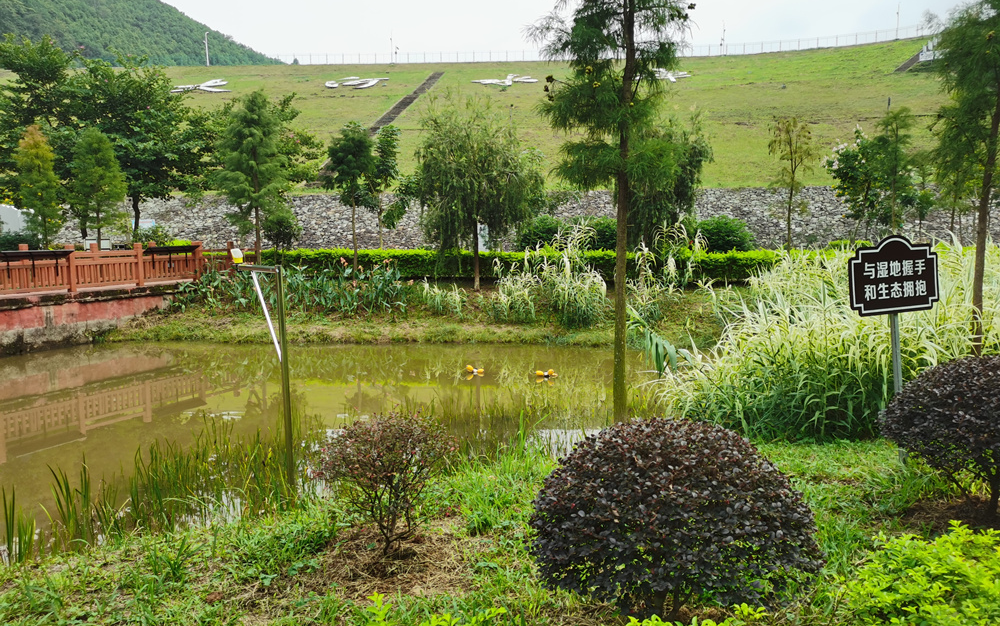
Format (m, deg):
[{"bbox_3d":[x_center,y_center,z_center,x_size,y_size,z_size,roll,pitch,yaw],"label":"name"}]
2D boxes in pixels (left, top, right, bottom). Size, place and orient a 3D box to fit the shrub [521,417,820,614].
[{"bbox_3d":[0.689,0.814,3.073,1.150,0.790,1.150,0,6,0],"label":"shrub"}]

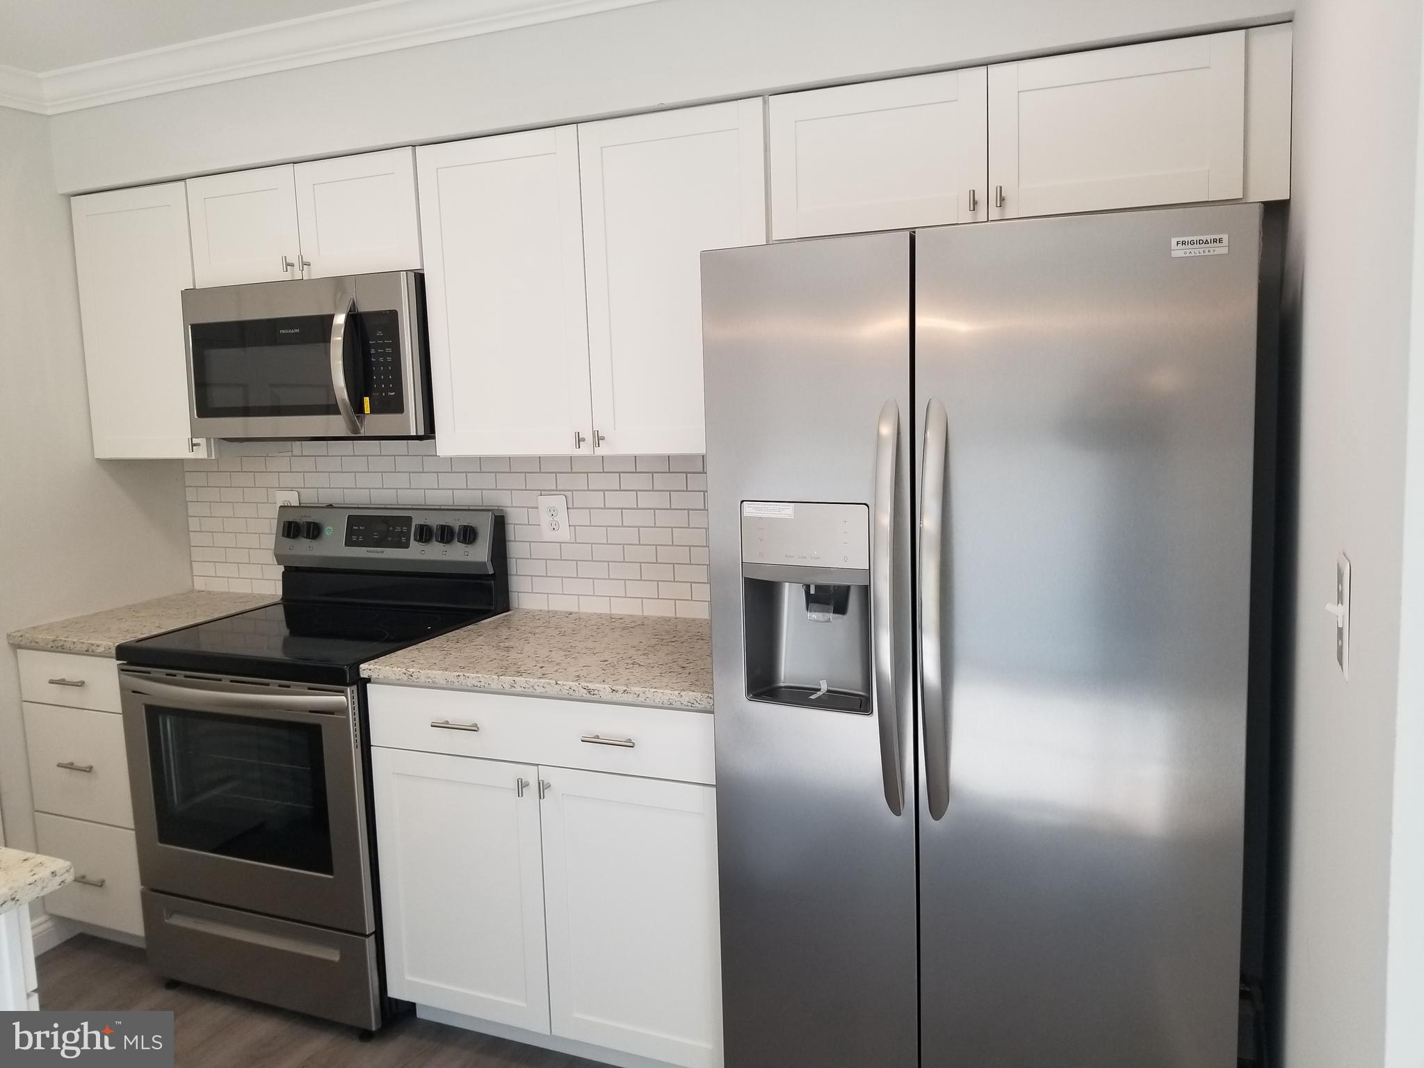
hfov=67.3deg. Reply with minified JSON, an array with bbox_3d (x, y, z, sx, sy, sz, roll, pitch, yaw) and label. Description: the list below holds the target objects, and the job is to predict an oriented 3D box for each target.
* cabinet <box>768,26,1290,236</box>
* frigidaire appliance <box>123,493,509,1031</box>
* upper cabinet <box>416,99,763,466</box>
[{"bbox_3d":[0.630,-0.783,2.224,0.979,0.303,0.325,2,8,23],"label":"cabinet"},{"bbox_3d":[-1.047,0.565,2.911,0.760,1.212,0.700,2,8,23],"label":"frigidaire appliance"},{"bbox_3d":[-0.234,-0.578,2.620,0.905,0.762,0.325,2,8,23],"label":"upper cabinet"}]

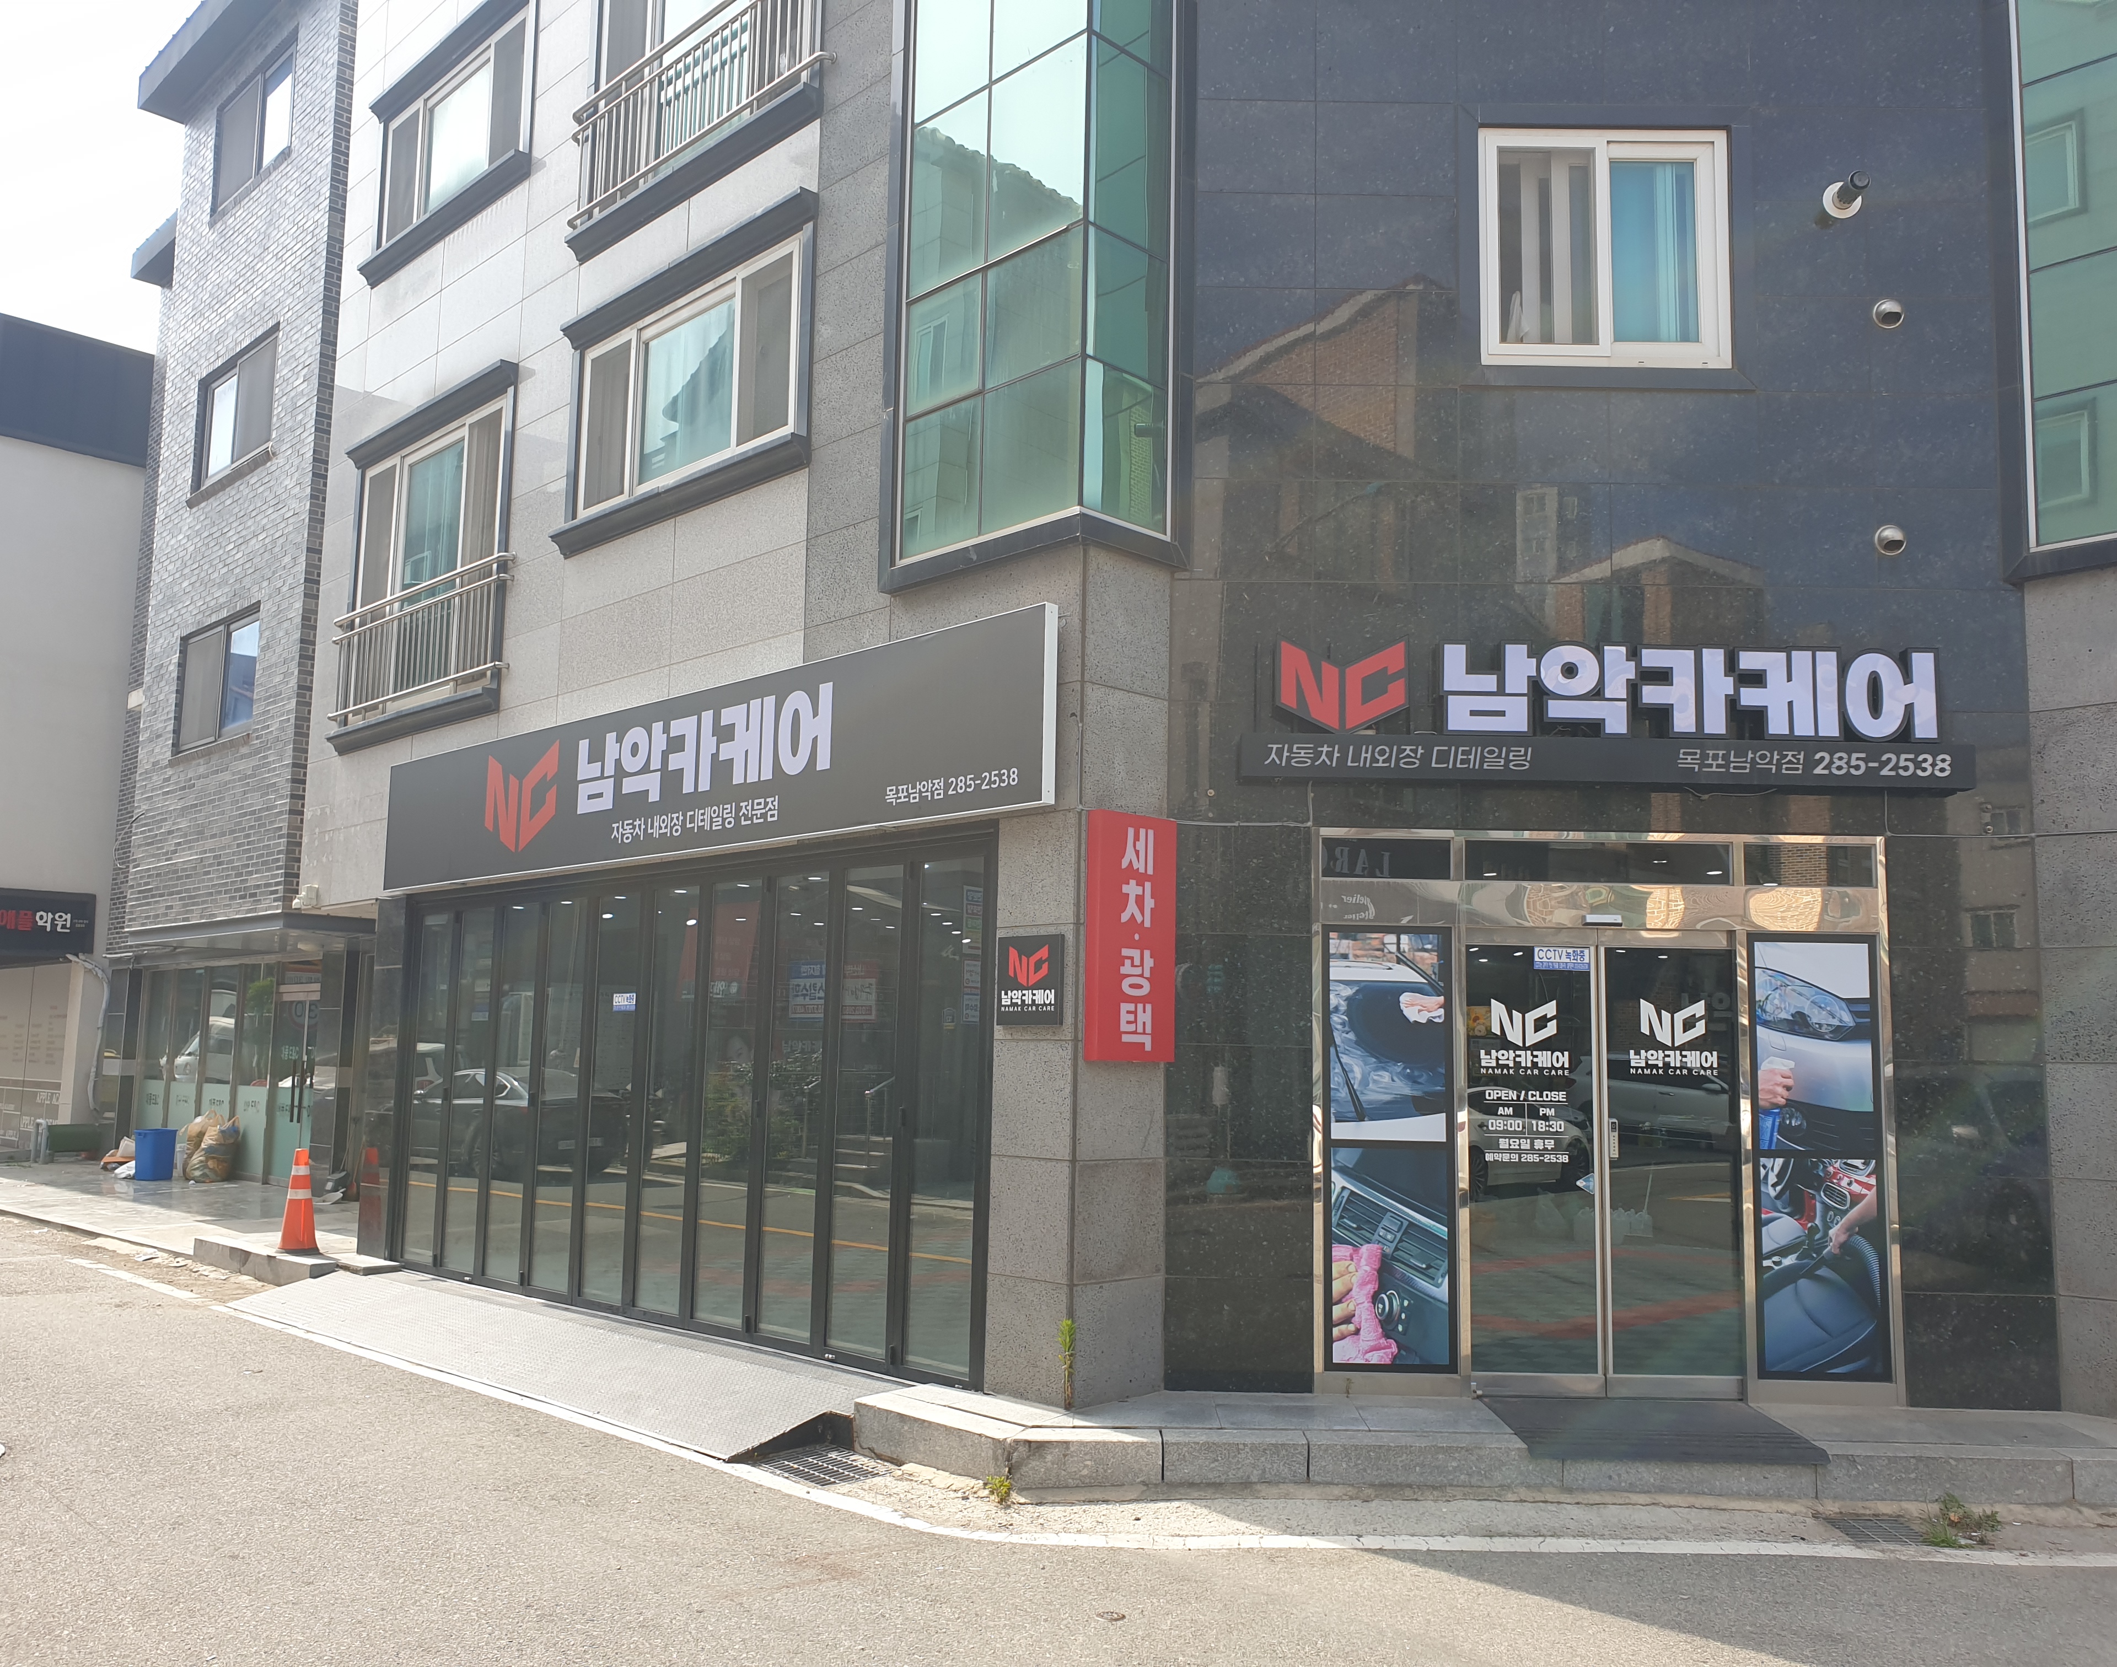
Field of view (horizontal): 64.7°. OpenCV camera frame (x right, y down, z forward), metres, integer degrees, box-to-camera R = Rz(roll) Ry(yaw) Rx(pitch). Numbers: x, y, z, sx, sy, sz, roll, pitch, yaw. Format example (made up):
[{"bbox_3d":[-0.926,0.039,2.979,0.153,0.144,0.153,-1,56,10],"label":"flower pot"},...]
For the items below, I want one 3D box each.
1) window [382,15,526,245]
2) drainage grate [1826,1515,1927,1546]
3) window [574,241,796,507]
[{"bbox_3d":[-4.555,-5.274,12.576,2.264,1.117,0.130,-6,-10,44],"label":"window"},{"bbox_3d":[2.983,2.553,6.062,0.290,0.030,0.320,1,-7,0],"label":"drainage grate"},{"bbox_3d":[-2.220,-2.620,9.862,2.279,1.117,0.130,-6,-10,44],"label":"window"}]

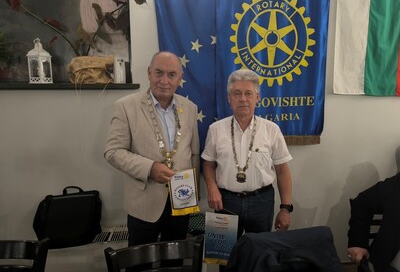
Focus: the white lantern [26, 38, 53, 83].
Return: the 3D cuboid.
[{"bbox_3d":[-1.155,-0.540,1.920,0.115,0.312,0.115,2,6,13],"label":"white lantern"}]

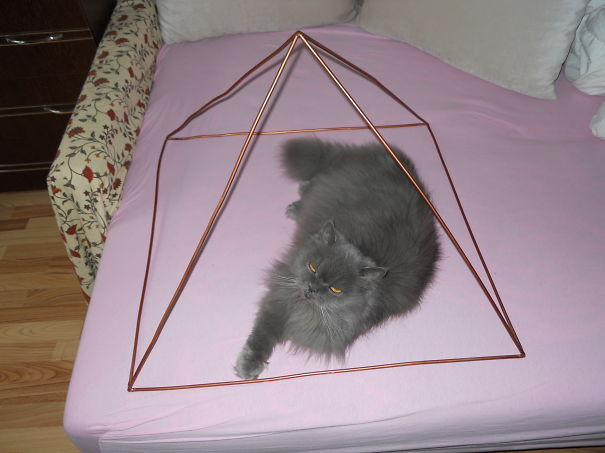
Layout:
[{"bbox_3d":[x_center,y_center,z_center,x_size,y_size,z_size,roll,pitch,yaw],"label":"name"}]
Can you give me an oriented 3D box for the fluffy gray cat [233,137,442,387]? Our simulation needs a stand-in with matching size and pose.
[{"bbox_3d":[0.079,0.001,0.946,0.370,0.190,0.575,8,50,10],"label":"fluffy gray cat"}]

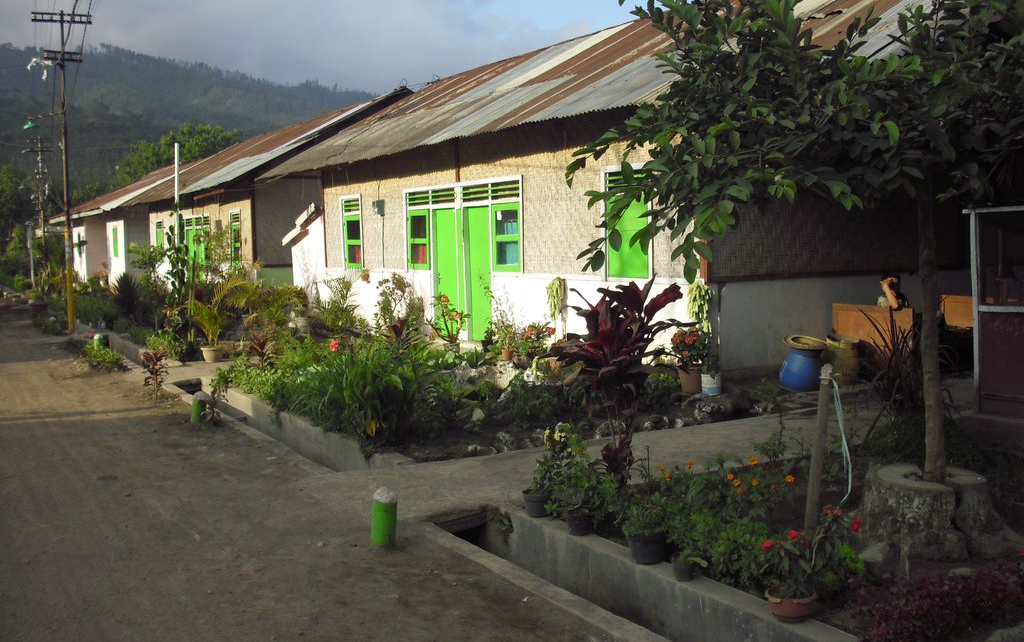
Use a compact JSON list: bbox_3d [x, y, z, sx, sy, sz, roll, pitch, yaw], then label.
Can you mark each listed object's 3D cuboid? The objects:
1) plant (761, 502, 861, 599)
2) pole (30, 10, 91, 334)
[{"bbox_3d":[1.280,0.986,4.820,0.420,0.381,0.340,0,4,15],"label":"plant"},{"bbox_3d":[-8.811,-2.925,22.246,1.150,6.322,0.250,-3,4,-29],"label":"pole"}]

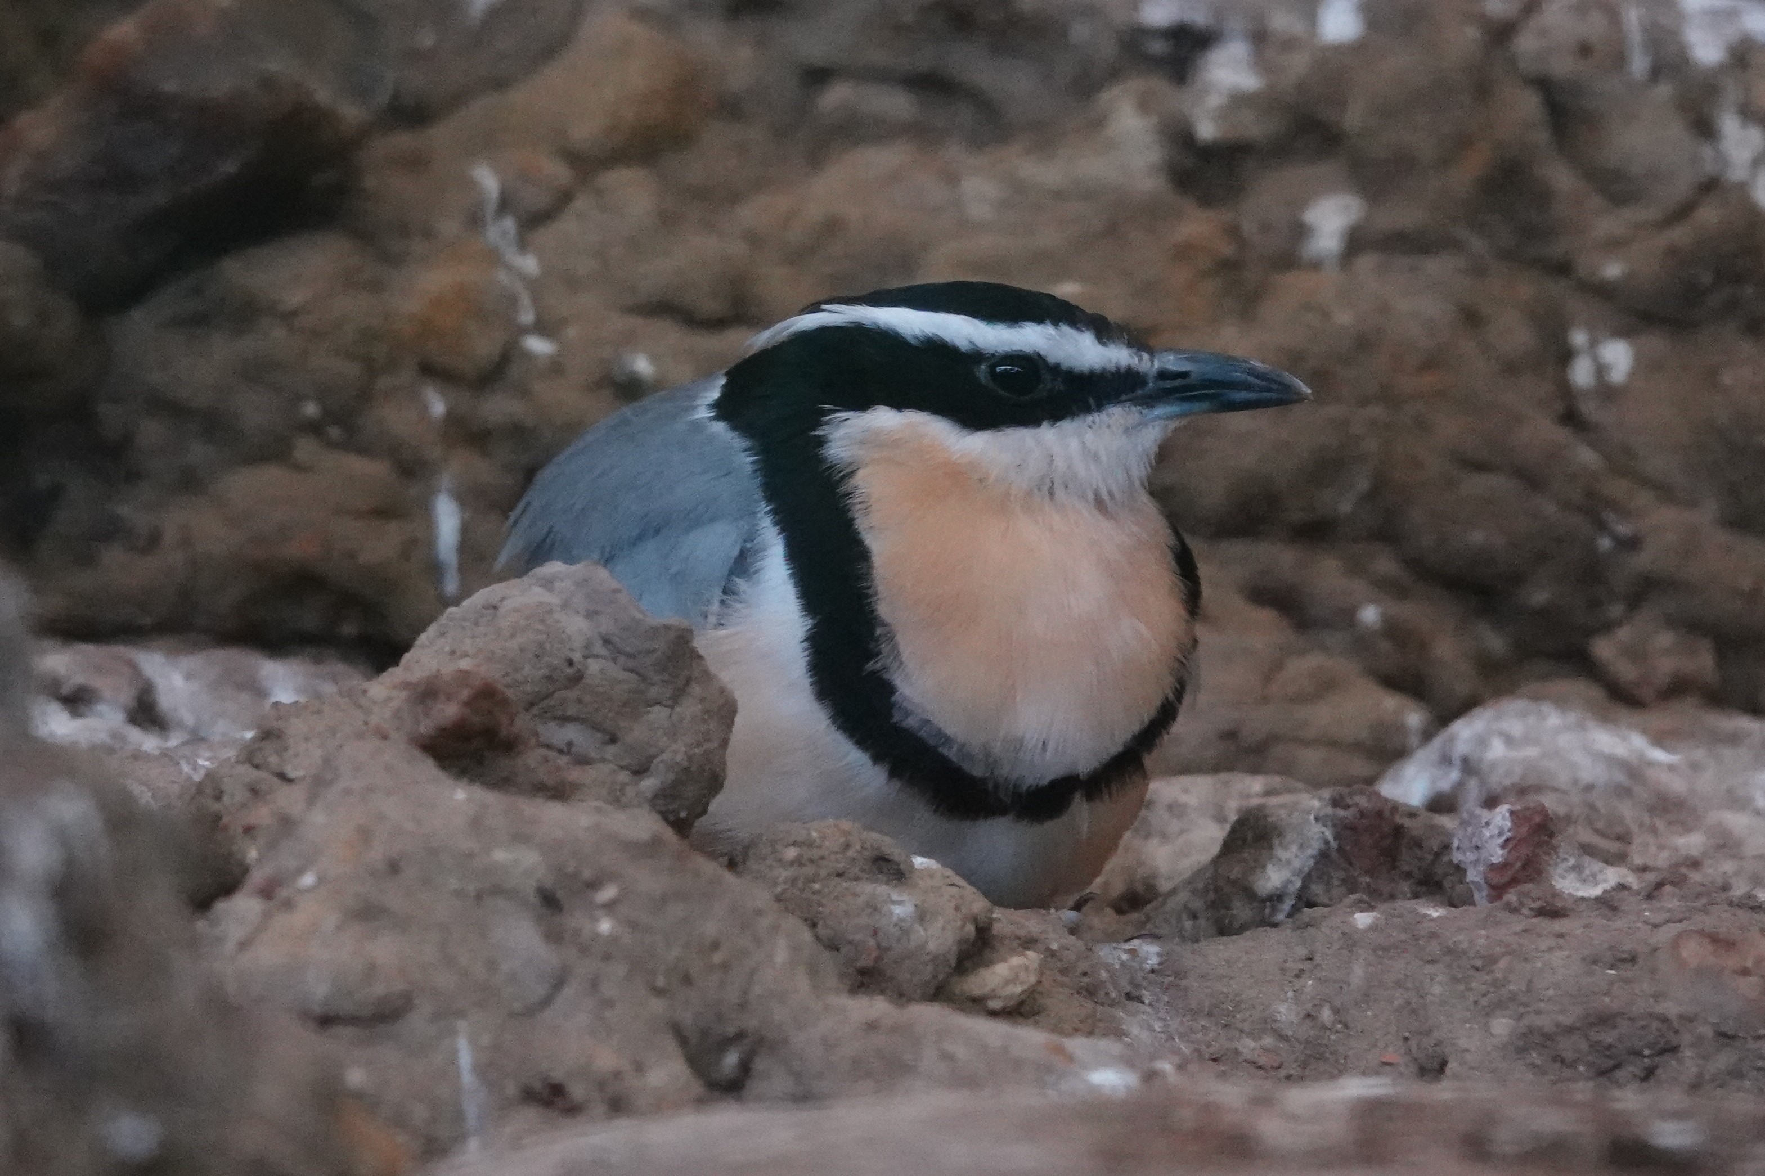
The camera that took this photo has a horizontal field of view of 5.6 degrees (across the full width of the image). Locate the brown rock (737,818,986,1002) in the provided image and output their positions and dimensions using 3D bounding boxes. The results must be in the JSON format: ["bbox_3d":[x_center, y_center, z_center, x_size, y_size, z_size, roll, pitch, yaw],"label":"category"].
[{"bbox_3d":[-0.002,0.036,2.000,0.029,0.019,0.023,0,7,0],"label":"brown rock"}]

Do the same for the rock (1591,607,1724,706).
[{"bbox_3d":[0.091,0.008,2.150,0.016,0.011,0.011,0,7,0],"label":"rock"}]

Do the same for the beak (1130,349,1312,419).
[{"bbox_3d":[0.038,-0.023,2.030,0.021,0.007,0.007,5,5,12],"label":"beak"}]

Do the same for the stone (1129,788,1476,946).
[{"bbox_3d":[0.048,0.031,2.050,0.037,0.017,0.023,0,7,0],"label":"stone"}]

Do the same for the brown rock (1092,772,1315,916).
[{"bbox_3d":[0.036,0.029,2.080,0.026,0.016,0.019,0,7,0],"label":"brown rock"}]

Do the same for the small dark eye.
[{"bbox_3d":[0.015,-0.024,2.030,0.007,0.005,0.004,-1,7,-5],"label":"small dark eye"}]

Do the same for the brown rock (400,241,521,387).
[{"bbox_3d":[-0.050,-0.033,2.150,0.014,0.017,0.011,0,7,0],"label":"brown rock"}]

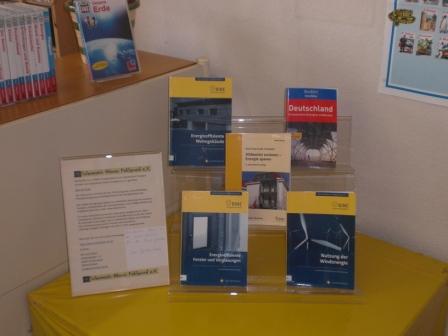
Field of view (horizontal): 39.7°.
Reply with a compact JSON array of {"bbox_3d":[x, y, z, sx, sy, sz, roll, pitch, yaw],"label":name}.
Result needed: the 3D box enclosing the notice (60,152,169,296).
[{"bbox_3d":[-0.229,0.121,1.331,0.212,0.300,0.010,-5,12,-12],"label":"notice"}]

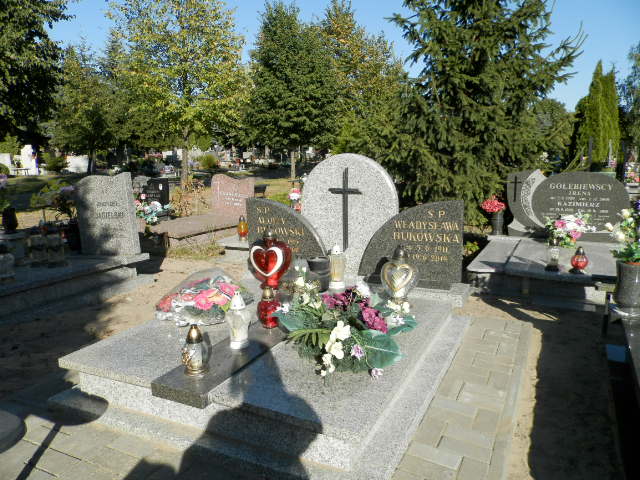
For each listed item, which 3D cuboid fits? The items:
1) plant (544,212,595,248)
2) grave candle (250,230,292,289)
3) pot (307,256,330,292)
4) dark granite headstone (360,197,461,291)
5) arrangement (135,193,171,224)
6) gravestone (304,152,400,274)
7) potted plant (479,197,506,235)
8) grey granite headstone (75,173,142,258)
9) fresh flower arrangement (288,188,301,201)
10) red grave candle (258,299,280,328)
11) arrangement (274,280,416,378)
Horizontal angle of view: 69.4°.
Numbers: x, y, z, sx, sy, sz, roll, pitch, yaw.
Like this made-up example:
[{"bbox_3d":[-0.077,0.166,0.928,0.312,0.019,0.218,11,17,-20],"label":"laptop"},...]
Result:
[{"bbox_3d":[2.321,-0.088,4.300,0.440,0.350,0.360,2,11,27],"label":"plant"},{"bbox_3d":[-0.346,0.150,3.316,0.280,0.420,0.150,2,11,27],"label":"grave candle"},{"bbox_3d":[-0.007,0.238,3.190,0.160,0.250,0.160,-3,9,0],"label":"pot"},{"bbox_3d":[0.632,-0.003,3.296,0.743,0.565,0.070,3,12,27],"label":"dark granite headstone"},{"bbox_3d":[-2.609,-0.491,7.200,0.520,0.480,0.420,2,11,27],"label":"arrangement"},{"bbox_3d":[0.219,-0.170,3.296,0.695,0.894,0.090,2,11,27],"label":"gravestone"},{"bbox_3d":[1.839,-0.260,4.900,0.270,0.400,0.270,2,11,27],"label":"potted plant"},{"bbox_3d":[-2.429,-0.280,5.269,0.800,0.890,0.100,1,10,24],"label":"grey granite headstone"},{"bbox_3d":[-0.493,-0.915,9.300,0.280,0.270,0.260,2,11,27],"label":"fresh flower arrangement"},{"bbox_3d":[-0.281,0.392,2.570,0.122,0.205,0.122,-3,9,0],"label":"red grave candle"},{"bbox_3d":[0.114,0.381,2.284,0.600,0.290,0.580,2,11,27],"label":"arrangement"}]

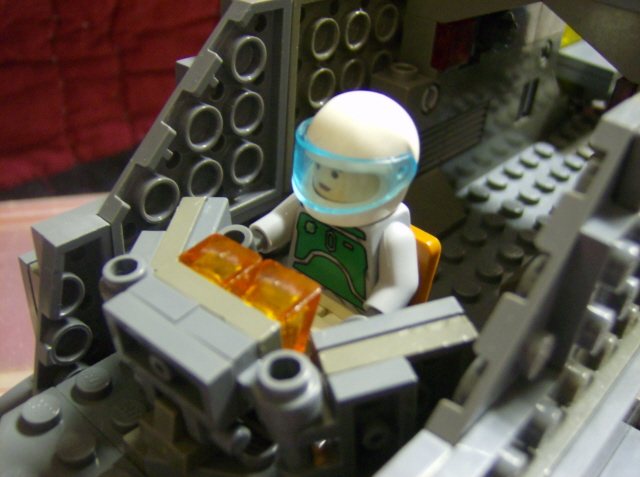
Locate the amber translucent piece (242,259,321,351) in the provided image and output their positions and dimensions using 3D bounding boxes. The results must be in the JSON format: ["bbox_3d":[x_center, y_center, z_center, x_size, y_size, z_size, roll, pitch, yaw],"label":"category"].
[{"bbox_3d":[-0.005,0.008,0.072,0.008,0.008,0.006,26,47,32],"label":"amber translucent piece"}]

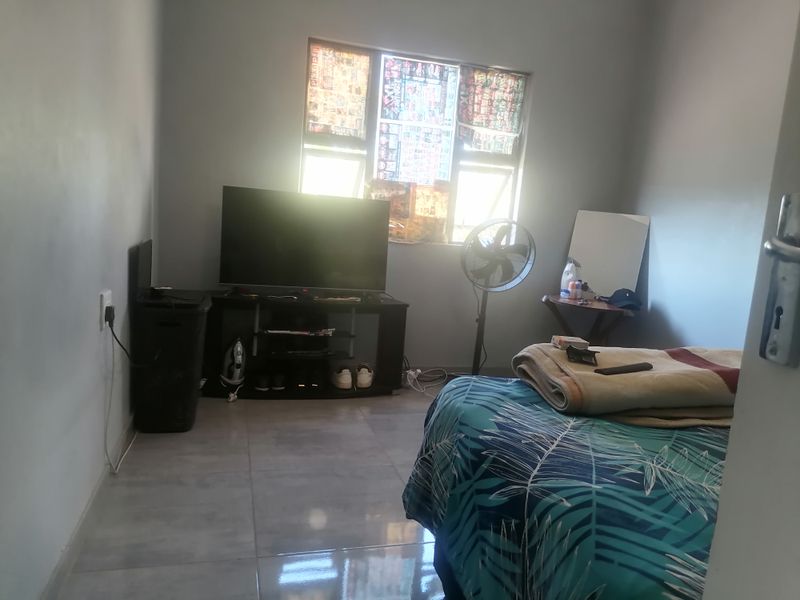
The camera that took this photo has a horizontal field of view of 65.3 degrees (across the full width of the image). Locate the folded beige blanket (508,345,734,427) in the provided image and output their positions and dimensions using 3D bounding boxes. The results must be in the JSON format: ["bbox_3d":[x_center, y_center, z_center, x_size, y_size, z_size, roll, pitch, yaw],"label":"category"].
[{"bbox_3d":[0.793,0.225,1.762,0.900,0.095,0.440,4,9,-7],"label":"folded beige blanket"}]

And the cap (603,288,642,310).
[{"bbox_3d":[1.378,-0.018,3.812,0.174,0.111,0.246,5,7,6],"label":"cap"}]

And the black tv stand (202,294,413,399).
[{"bbox_3d":[-0.556,0.259,3.622,1.169,0.530,0.420,2,7,-15],"label":"black tv stand"}]

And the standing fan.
[{"bbox_3d":[0.548,0.041,3.825,0.461,1.076,0.410,2,7,-15],"label":"standing fan"}]

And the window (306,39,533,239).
[{"bbox_3d":[0.111,-0.928,3.900,1.425,1.148,0.102,2,7,-15],"label":"window"}]

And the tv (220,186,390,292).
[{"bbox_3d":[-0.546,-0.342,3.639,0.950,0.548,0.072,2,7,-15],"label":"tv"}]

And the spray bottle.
[{"bbox_3d":[1.128,-0.143,4.082,0.118,0.253,0.072,8,8,25],"label":"spray bottle"}]

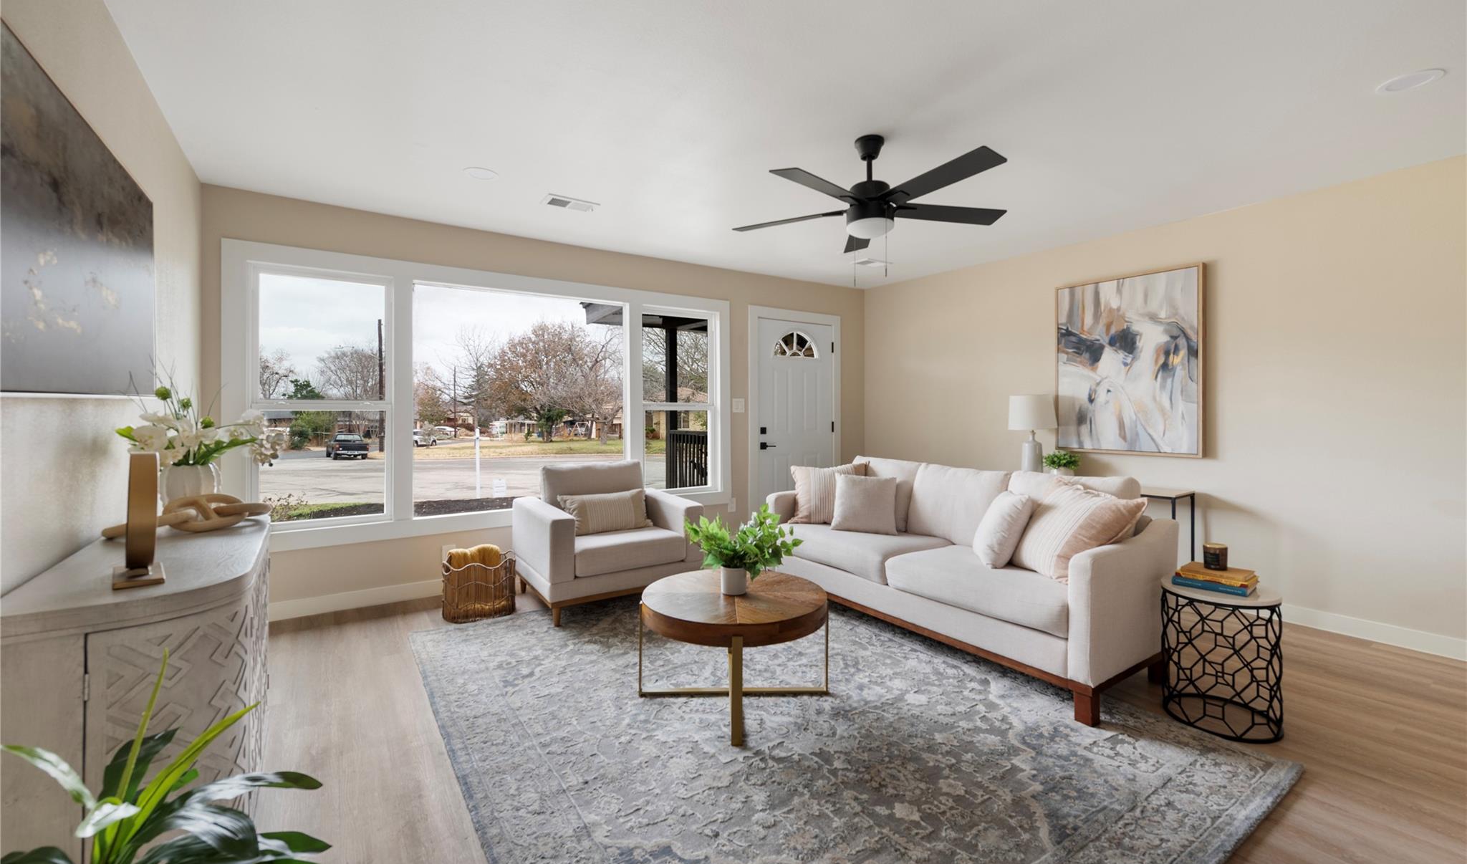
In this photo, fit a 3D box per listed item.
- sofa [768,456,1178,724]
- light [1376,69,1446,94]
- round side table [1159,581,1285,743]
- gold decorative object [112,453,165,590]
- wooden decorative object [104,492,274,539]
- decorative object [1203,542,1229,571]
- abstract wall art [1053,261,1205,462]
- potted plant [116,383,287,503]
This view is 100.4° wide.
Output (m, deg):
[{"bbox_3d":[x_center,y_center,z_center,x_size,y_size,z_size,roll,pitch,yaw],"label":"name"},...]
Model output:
[{"bbox_3d":[1.138,0.647,3.411,0.840,0.900,2.050,-1,2,-34],"label":"sofa"},{"bbox_3d":[2.532,-1.304,2.287,0.182,0.012,0.182,-1,2,-34],"label":"light"},{"bbox_3d":[1.975,0.888,2.471,0.420,0.530,0.420,-1,2,-34],"label":"round side table"},{"bbox_3d":[-1.356,0.193,1.395,0.265,0.285,0.082,2,2,43],"label":"gold decorative object"},{"bbox_3d":[-1.605,0.244,1.821,0.160,0.085,0.380,2,3,40],"label":"wooden decorative object"},{"bbox_3d":[1.981,0.513,2.504,0.079,0.093,0.079,-1,2,-28],"label":"decorative object"},{"bbox_3d":[2.666,-0.463,4.181,0.045,1.215,0.920,-1,2,-34],"label":"abstract wall art"},{"bbox_3d":[-1.761,0.076,2.045,0.410,0.470,0.390,-1,2,-34],"label":"potted plant"}]

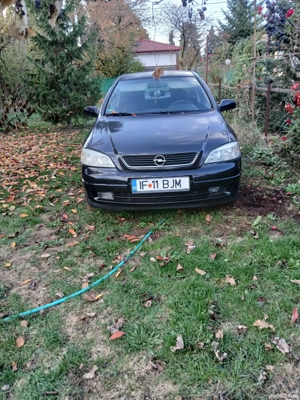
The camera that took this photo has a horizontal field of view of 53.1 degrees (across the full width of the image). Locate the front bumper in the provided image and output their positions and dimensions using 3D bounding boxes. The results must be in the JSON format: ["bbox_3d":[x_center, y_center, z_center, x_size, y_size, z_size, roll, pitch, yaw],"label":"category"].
[{"bbox_3d":[0.109,-0.168,2.934,1.660,0.430,0.500,-2,21,3],"label":"front bumper"}]

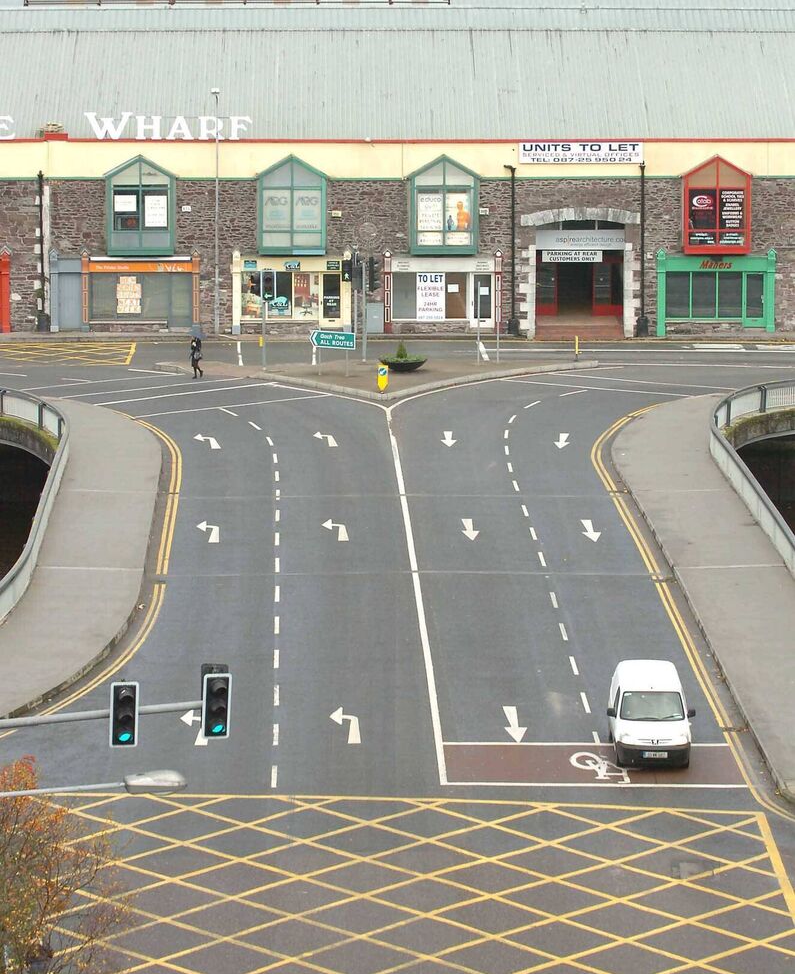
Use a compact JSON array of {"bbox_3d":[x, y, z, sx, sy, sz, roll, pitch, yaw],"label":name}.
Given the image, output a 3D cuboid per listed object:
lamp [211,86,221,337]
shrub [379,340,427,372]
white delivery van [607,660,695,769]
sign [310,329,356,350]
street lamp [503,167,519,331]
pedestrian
[{"bbox_3d":[-7.597,-11.400,166.136,0.400,10.360,1.000,0,9,0],"label":"lamp"},{"bbox_3d":[0.216,-5.213,156.720,1.880,1.170,1.880,0,9,0],"label":"shrub"},{"bbox_3d":[5.775,5.237,91.251,1.800,1.810,4.130,0,9,0],"label":"white delivery van"},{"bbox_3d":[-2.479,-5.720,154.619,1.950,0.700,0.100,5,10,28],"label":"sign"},{"bbox_3d":[4.778,-9.909,167.026,0.620,7.130,0.500,0,9,0],"label":"street lamp"},{"bbox_3d":[-7.786,-5.040,154.882,0.550,1.660,0.500,-1,9,-8],"label":"pedestrian"}]

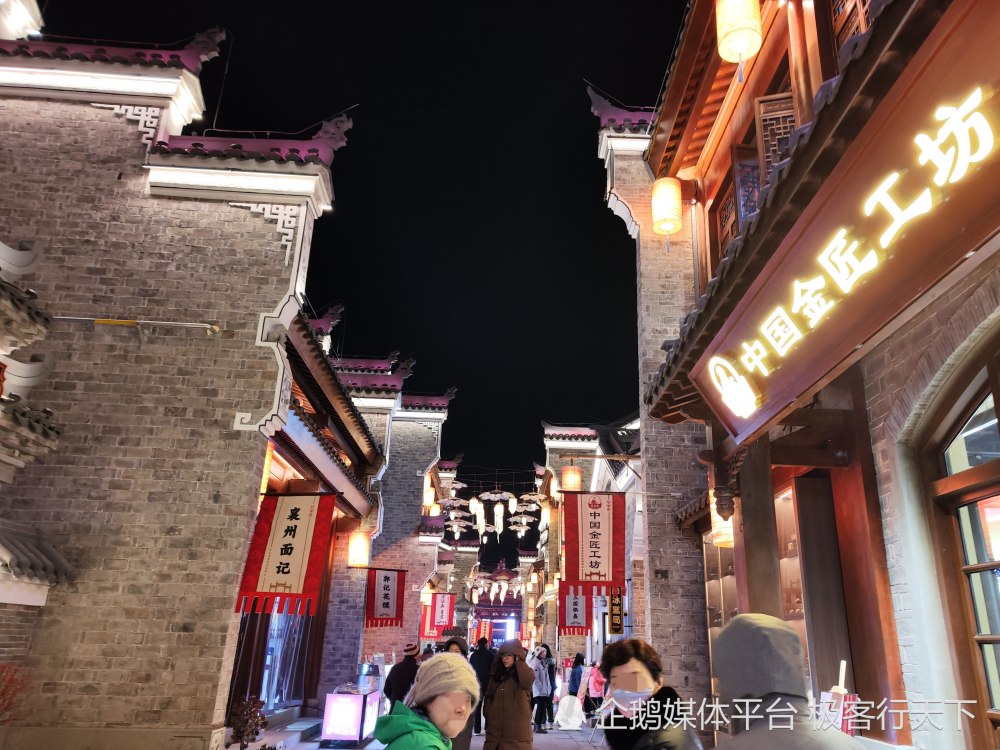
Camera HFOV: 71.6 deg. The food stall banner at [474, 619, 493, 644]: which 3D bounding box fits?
[{"bbox_3d":[-0.722,12.564,33.739,0.714,1.115,0.040,4,-22,1],"label":"food stall banner"}]

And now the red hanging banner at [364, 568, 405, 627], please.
[{"bbox_3d":[-2.550,4.995,15.494,0.840,1.200,0.050,3,-20,0],"label":"red hanging banner"}]

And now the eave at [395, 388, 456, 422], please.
[{"bbox_3d":[-2.619,1.098,24.743,1.870,1.370,0.650,4,-22,1],"label":"eave"}]

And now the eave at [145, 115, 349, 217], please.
[{"bbox_3d":[-3.014,-2.662,8.555,2.200,1.520,0.660,4,-22,1],"label":"eave"}]

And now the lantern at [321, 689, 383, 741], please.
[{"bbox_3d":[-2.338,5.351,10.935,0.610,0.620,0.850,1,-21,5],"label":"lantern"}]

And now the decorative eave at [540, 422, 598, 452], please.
[{"bbox_3d":[2.536,2.242,25.269,2.070,1.050,0.650,4,-22,1],"label":"decorative eave"}]

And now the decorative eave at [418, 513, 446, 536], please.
[{"bbox_3d":[-2.497,5.531,25.650,1.030,0.820,0.800,3,-20,0],"label":"decorative eave"}]

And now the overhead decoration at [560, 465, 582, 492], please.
[{"bbox_3d":[1.233,1.834,11.826,0.330,0.540,0.330,3,-20,0],"label":"overhead decoration"}]

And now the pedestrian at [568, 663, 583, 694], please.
[{"bbox_3d":[1.860,7.666,16.905,0.320,1.623,0.460,12,-23,-19],"label":"pedestrian"}]

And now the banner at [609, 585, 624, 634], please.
[{"bbox_3d":[2.493,4.890,14.770,0.277,1.197,0.100,4,-22,1],"label":"banner"}]

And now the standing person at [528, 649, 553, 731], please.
[{"bbox_3d":[0.953,6.938,15.345,0.360,1.704,0.500,-9,-25,30],"label":"standing person"}]

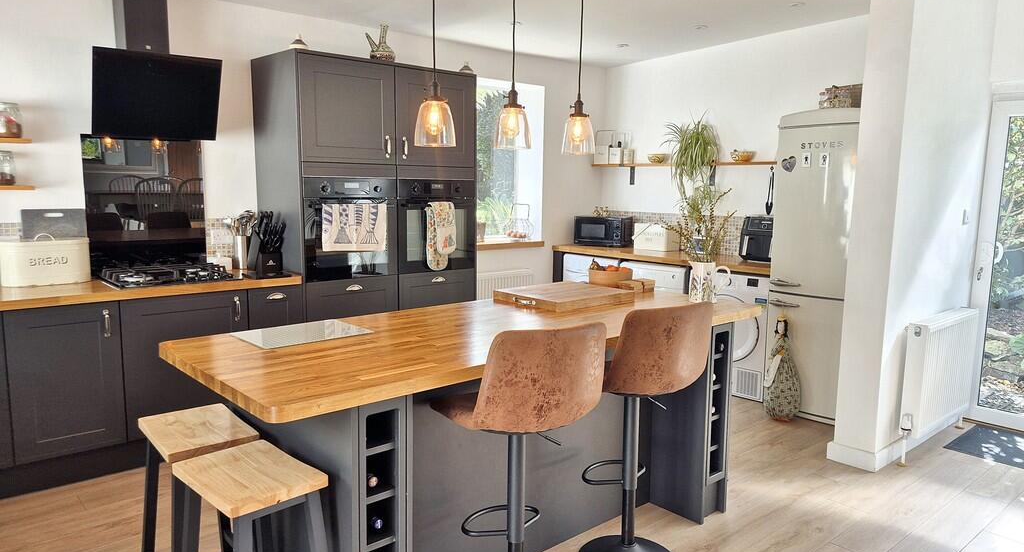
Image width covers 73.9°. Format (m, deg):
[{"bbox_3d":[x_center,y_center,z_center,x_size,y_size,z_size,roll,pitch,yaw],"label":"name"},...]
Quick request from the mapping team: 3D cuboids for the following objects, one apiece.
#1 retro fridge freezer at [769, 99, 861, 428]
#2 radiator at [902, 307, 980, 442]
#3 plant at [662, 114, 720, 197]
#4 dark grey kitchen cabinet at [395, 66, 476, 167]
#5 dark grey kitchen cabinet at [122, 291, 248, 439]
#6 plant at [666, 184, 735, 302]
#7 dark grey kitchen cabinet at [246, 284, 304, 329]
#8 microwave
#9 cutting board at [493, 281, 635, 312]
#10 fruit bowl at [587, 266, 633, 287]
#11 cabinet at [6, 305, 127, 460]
[{"bbox_3d":[2.140,-0.067,4.400,0.660,1.880,0.590,-5,9,-38],"label":"retro fridge freezer"},{"bbox_3d":[2.393,0.514,3.798,0.850,0.595,0.095,-6,10,-42],"label":"radiator"},{"bbox_3d":[1.386,-0.932,5.297,0.360,0.610,0.420,-5,9,-38],"label":"plant"},{"bbox_3d":[-0.668,-1.018,4.525,0.630,0.598,0.582,-6,10,-42],"label":"dark grey kitchen cabinet"},{"bbox_3d":[-1.844,0.427,3.757,0.610,0.710,0.570,-5,9,-38],"label":"dark grey kitchen cabinet"},{"bbox_3d":[0.862,-0.153,3.156,0.300,0.545,0.260,0,7,0],"label":"plant"},{"bbox_3d":[-1.484,0.393,4.036,0.300,0.710,0.570,-5,9,-38],"label":"dark grey kitchen cabinet"},{"bbox_3d":[0.835,-0.388,6.074,0.440,0.255,0.340,3,8,22],"label":"microwave"},{"bbox_3d":[0.252,0.090,3.163,0.510,0.050,0.410,-6,10,-39],"label":"cutting board"},{"bbox_3d":[0.509,0.010,3.534,0.220,0.115,0.220,0,7,0],"label":"fruit bowl"},{"bbox_3d":[-2.206,0.447,3.302,0.440,0.690,0.572,-6,10,-42],"label":"cabinet"}]

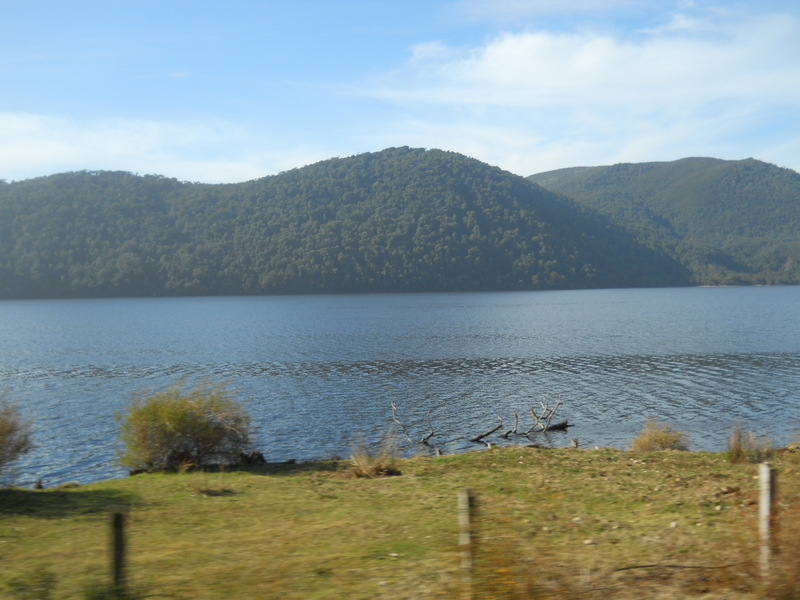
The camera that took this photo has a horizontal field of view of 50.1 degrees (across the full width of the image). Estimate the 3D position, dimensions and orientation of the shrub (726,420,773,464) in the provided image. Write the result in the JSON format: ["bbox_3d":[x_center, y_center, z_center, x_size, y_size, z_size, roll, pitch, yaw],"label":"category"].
[{"bbox_3d":[6.948,2.823,17.000,0.900,0.820,0.800,-1,1,0],"label":"shrub"}]

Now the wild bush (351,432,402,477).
[{"bbox_3d":[-0.453,2.882,15.800,0.930,0.820,0.850,-1,1,0],"label":"wild bush"}]

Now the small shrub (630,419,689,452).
[{"bbox_3d":[5.683,2.979,18.800,1.300,0.720,1.150,-1,1,0],"label":"small shrub"}]

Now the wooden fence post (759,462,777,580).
[{"bbox_3d":[3.737,2.254,8.700,0.120,1.200,0.120,-1,1,0],"label":"wooden fence post"}]

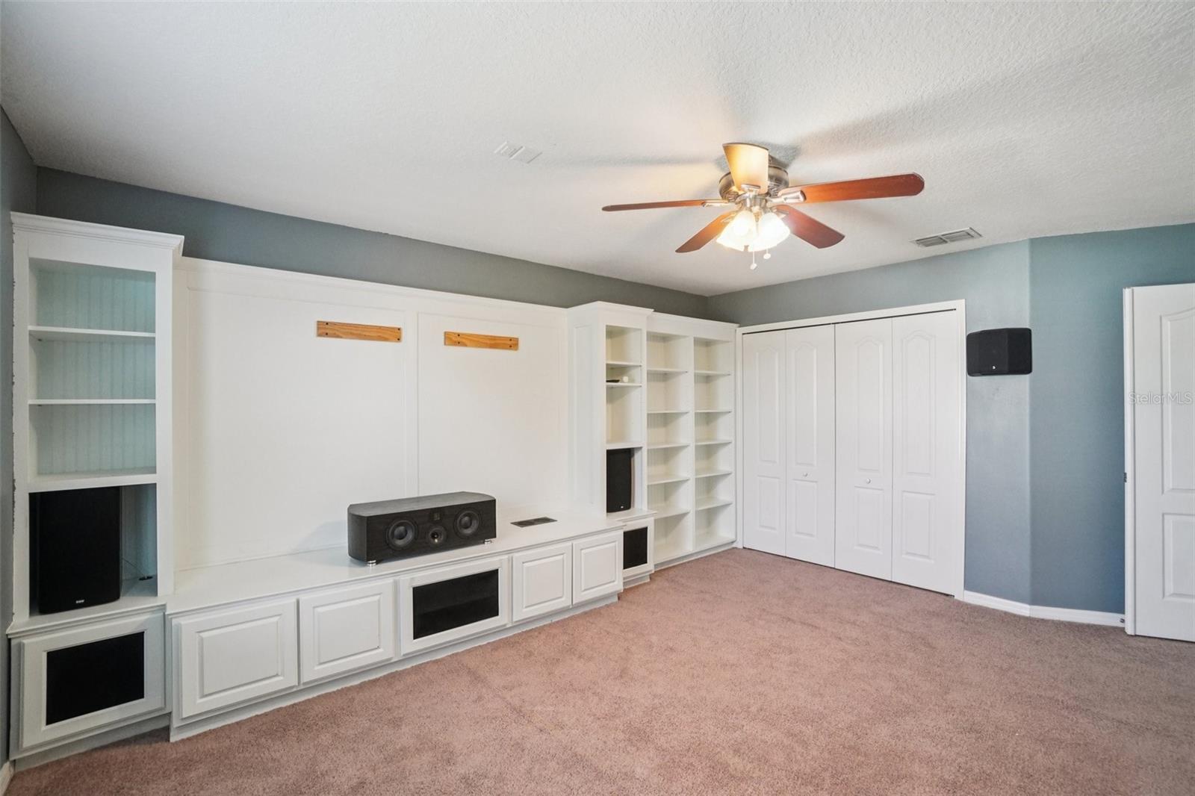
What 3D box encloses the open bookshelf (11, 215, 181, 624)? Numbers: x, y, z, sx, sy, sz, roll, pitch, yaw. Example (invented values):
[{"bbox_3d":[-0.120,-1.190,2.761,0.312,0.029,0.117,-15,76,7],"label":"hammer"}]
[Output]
[{"bbox_3d":[-2.157,0.078,2.206,0.505,1.570,0.450,0,0,-38],"label":"open bookshelf"}]

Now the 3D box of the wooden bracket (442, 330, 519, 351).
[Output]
[{"bbox_3d":[-0.790,-0.387,3.435,0.548,0.092,0.022,0,0,-38],"label":"wooden bracket"}]

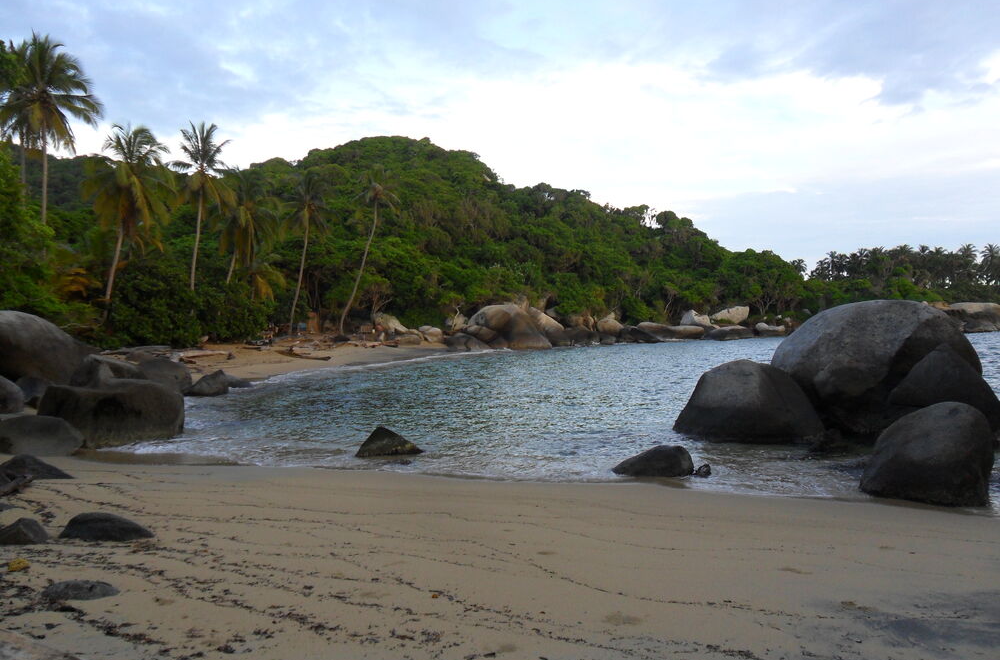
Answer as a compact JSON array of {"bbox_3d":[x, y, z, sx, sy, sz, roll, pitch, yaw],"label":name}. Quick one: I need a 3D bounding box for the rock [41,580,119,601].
[{"bbox_3d":[-2.420,1.500,4.500,0.400,0.090,0.250,0,1,-28],"label":"rock"}]

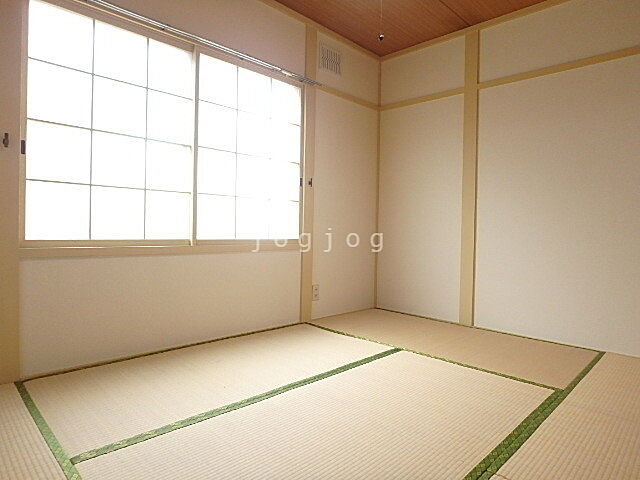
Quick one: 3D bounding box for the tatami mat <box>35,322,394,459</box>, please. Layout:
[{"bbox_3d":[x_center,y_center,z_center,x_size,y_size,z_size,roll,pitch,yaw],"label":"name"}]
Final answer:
[{"bbox_3d":[-0.424,0.681,2.090,0.869,0.040,1.762,2,2,45],"label":"tatami mat"}]

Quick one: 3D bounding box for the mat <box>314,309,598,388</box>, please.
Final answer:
[{"bbox_3d":[0.821,0.695,2.731,1.737,0.040,0.894,2,2,45],"label":"mat"}]

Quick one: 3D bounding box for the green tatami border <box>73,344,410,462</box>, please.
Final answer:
[{"bbox_3d":[-0.126,0.680,1.790,0.050,0.012,1.748,2,2,45],"label":"green tatami border"}]

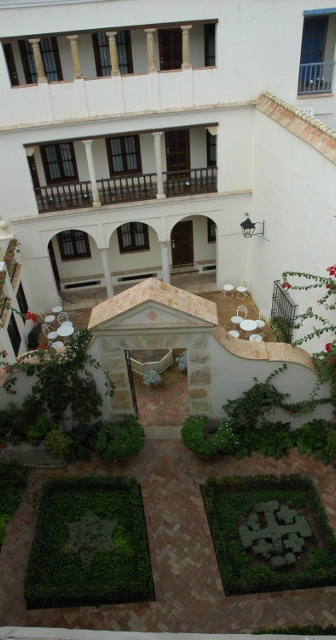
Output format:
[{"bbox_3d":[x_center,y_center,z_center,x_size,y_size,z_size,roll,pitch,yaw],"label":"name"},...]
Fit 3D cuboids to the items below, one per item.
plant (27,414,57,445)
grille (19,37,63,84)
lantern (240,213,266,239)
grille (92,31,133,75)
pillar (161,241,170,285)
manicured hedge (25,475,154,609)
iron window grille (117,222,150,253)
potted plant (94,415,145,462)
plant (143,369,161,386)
[{"bbox_3d":[-3.455,3.063,13.209,0.800,0.760,0.800,-4,36,0],"label":"plant"},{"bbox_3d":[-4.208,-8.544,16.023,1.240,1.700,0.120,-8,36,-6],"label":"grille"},{"bbox_3d":[2.976,-3.261,16.918,0.850,0.850,0.500,-8,36,-6],"label":"lantern"},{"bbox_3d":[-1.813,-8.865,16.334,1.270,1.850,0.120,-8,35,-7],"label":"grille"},{"bbox_3d":[-0.071,-2.015,19.148,0.340,2.420,0.340,-8,35,-7],"label":"pillar"},{"bbox_3d":[-1.755,4.975,11.070,2.600,0.480,2.830,-4,35,-1],"label":"manicured hedge"},{"bbox_3d":[-1.448,-3.526,20.143,1.260,1.600,0.120,-8,36,-6],"label":"iron window grille"},{"bbox_3d":[-1.307,3.248,13.045,1.320,0.980,1.280,-2,35,2],"label":"potted plant"},{"bbox_3d":[-0.488,1.889,15.725,0.580,0.560,0.580,-4,36,0],"label":"plant"}]

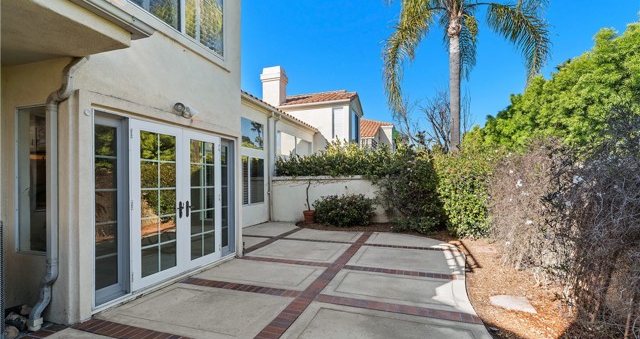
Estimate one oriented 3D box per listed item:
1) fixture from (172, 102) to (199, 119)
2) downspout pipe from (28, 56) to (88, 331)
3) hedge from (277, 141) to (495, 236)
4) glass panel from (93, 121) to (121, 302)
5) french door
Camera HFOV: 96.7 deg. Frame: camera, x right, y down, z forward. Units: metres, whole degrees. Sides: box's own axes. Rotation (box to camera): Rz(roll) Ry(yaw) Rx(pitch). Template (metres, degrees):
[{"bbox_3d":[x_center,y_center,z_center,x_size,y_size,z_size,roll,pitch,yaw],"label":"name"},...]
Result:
[{"bbox_3d":[-1.867,-0.806,3.941,0.180,0.170,0.340,-1,-2,20],"label":"fixture"},{"bbox_3d":[-2.433,0.235,2.655,0.560,2.470,0.180,-1,-2,19],"label":"downspout pipe"},{"bbox_3d":[1.420,0.440,8.250,5.700,2.380,1.400,-1,-2,15],"label":"hedge"},{"bbox_3d":[-2.400,0.412,3.189,0.060,1.970,0.340,-1,-2,19],"label":"glass panel"},{"bbox_3d":[-1.962,0.447,4.100,0.080,2.032,1.590,-1,-2,19],"label":"french door"}]

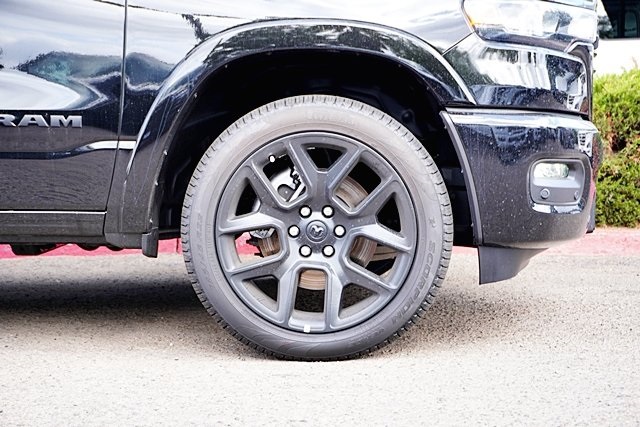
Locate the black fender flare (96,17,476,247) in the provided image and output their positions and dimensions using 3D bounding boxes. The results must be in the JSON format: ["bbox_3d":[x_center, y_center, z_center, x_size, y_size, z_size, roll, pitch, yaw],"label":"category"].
[{"bbox_3d":[-0.086,-0.235,3.400,1.100,0.690,0.170,0,1,0],"label":"black fender flare"}]

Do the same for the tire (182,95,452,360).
[{"bbox_3d":[-0.009,0.046,3.500,0.815,0.805,0.285,0,1,0],"label":"tire"}]

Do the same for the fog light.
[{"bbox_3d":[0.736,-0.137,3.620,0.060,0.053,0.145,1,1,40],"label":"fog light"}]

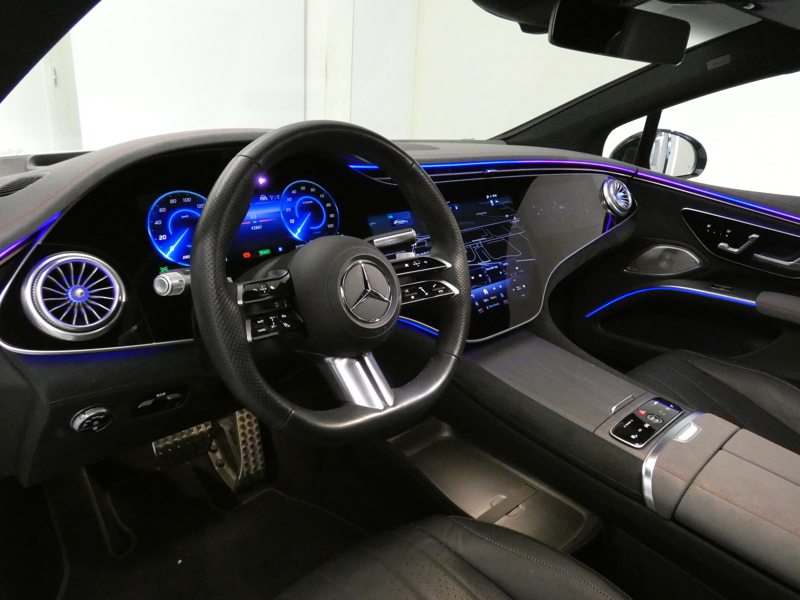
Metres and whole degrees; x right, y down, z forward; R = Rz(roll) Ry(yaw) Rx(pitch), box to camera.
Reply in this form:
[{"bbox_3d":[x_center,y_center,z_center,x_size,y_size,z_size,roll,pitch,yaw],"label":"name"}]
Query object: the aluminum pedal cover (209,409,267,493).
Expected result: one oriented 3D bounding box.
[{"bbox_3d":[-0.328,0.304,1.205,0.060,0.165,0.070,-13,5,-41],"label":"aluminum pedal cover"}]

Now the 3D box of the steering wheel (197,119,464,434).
[{"bbox_3d":[-0.060,-0.021,0.665,0.372,0.362,0.090,-12,1,-42],"label":"steering wheel"}]

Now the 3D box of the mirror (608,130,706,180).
[{"bbox_3d":[0.727,-0.421,1.661,0.235,0.155,0.130,-6,18,-25],"label":"mirror"}]

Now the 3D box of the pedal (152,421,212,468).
[{"bbox_3d":[-0.392,0.264,1.057,0.111,0.058,0.030,-13,-4,-41],"label":"pedal"}]

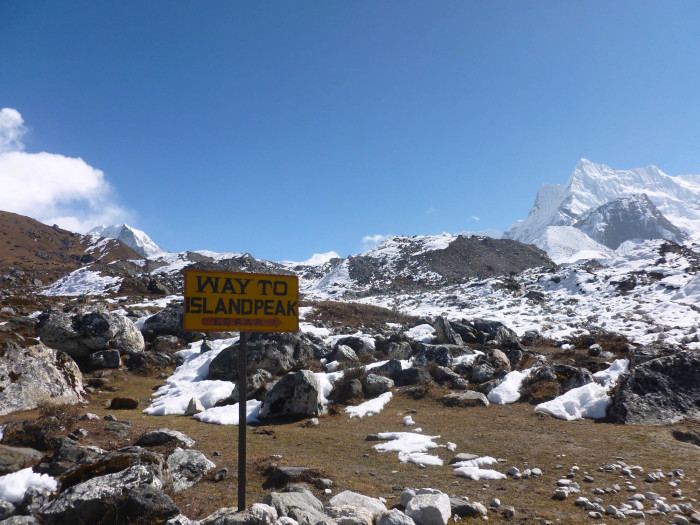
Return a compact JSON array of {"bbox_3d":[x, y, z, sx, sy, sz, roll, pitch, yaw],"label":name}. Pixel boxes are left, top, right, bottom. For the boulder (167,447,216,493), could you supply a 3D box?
[{"bbox_3d":[-1.280,1.675,4.600,0.384,0.340,0.340,1,-4,-15],"label":"boulder"}]

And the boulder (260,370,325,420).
[{"bbox_3d":[-0.752,1.770,7.600,0.838,0.623,0.650,0,-4,-6],"label":"boulder"}]

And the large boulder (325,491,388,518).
[{"bbox_3d":[0.044,1.726,4.000,0.415,0.200,0.300,0,-4,1],"label":"large boulder"}]

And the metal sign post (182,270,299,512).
[{"bbox_3d":[-0.707,0.814,3.750,0.742,1.560,0.060,2,-4,-25],"label":"metal sign post"}]

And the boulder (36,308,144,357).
[{"bbox_3d":[-5.650,1.510,12.500,2.129,1.084,1.600,2,-4,-24],"label":"boulder"}]

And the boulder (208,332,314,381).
[{"bbox_3d":[-1.547,1.681,10.300,1.869,0.831,1.300,1,-4,-8],"label":"boulder"}]

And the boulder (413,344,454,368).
[{"bbox_3d":[1.611,1.820,11.000,0.791,0.454,0.600,-1,-4,8],"label":"boulder"}]

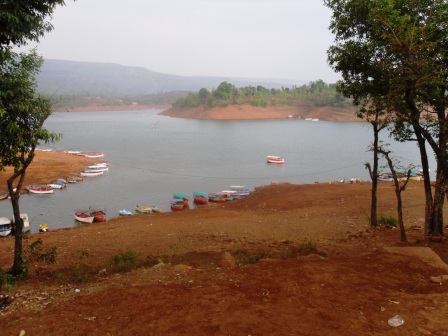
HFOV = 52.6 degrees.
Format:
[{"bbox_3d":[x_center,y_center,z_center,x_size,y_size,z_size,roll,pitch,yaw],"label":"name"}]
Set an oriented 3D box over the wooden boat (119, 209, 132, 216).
[{"bbox_3d":[-15.999,7.085,73.368,2.400,0.950,1.450,5,10,32],"label":"wooden boat"}]

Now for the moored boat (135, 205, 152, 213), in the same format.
[{"bbox_3d":[-13.426,6.711,75.674,3.000,1.000,1.600,5,10,32],"label":"moored boat"}]

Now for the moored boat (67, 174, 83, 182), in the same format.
[{"bbox_3d":[-33.207,2.618,101.302,3.800,1.100,1.500,4,9,22],"label":"moored boat"}]

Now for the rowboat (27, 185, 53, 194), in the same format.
[{"bbox_3d":[-36.273,4.316,89.575,4.900,1.300,1.700,2,9,13],"label":"rowboat"}]

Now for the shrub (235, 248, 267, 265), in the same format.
[{"bbox_3d":[0.702,2.350,12.000,0.820,0.400,0.600,0,9,0],"label":"shrub"}]

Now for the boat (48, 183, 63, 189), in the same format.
[{"bbox_3d":[-35.163,3.470,95.092,4.200,1.300,1.600,4,10,25],"label":"boat"}]

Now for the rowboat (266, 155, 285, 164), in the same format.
[{"bbox_3d":[15.069,-2.472,132.389,5.600,2.200,1.800,5,10,30],"label":"rowboat"}]

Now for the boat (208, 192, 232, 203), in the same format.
[{"bbox_3d":[-0.741,5.176,82.981,4.600,1.600,1.700,5,10,28],"label":"boat"}]

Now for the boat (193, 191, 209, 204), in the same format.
[{"bbox_3d":[-4.233,5.330,81.465,1.600,2.000,4.800,-5,10,-30],"label":"boat"}]

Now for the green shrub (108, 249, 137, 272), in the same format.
[{"bbox_3d":[-2.884,2.655,13.000,0.820,0.620,0.720,0,9,0],"label":"green shrub"}]

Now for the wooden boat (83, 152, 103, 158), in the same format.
[{"bbox_3d":[-40.676,-3.769,142.933,5.400,1.100,1.700,-1,9,-9],"label":"wooden boat"}]

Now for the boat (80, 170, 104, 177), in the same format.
[{"bbox_3d":[-32.369,1.303,111.440,5.500,1.000,1.600,-3,9,-18],"label":"boat"}]

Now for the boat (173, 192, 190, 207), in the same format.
[{"bbox_3d":[-7.564,5.446,80.235,1.700,1.900,5.000,-4,10,-25],"label":"boat"}]

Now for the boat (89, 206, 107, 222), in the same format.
[{"bbox_3d":[-19.540,7.097,70.115,1.650,1.900,4.700,-5,10,-32],"label":"boat"}]

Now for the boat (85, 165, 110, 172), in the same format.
[{"bbox_3d":[-32.444,0.150,115.414,5.600,1.700,1.800,-2,9,-12],"label":"boat"}]

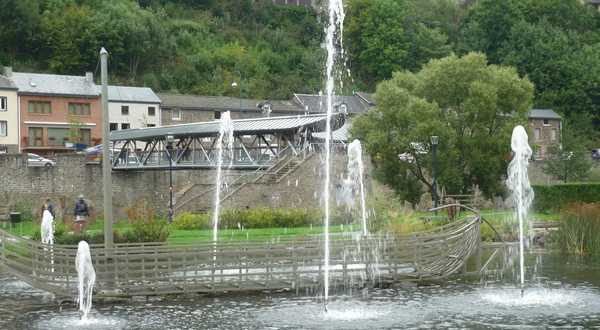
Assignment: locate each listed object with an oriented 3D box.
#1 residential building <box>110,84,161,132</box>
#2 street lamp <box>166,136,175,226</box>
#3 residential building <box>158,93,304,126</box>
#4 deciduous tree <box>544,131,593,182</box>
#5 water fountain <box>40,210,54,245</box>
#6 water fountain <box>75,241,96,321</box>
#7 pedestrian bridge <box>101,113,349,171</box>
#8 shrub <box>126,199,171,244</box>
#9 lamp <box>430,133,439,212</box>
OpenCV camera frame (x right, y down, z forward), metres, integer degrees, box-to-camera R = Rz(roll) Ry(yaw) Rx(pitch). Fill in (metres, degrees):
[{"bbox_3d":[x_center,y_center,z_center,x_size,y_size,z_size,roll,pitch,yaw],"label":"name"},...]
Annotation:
[{"bbox_3d":[-20.312,-4.009,105.381,7.800,9.000,6.500,-1,0,-44],"label":"residential building"},{"bbox_3d":[-6.533,0.738,48.200,0.430,4.580,0.430,-1,0,0],"label":"street lamp"},{"bbox_3d":[-9.614,-3.916,115.570,22.290,8.500,6.500,-1,0,-44],"label":"residential building"},{"bbox_3d":[20.204,0.059,72.000,3.600,5.150,3.500,-1,0,0],"label":"deciduous tree"},{"bbox_3d":[-7.666,2.464,29.000,0.450,2.050,0.450,-1,0,0],"label":"water fountain"},{"bbox_3d":[-4.793,2.606,21.300,0.500,1.770,0.500,-1,0,0],"label":"water fountain"},{"bbox_3d":[-6.934,-1.288,74.473,3.300,3.500,31.400,-1,0,-35],"label":"pedestrian bridge"},{"bbox_3d":[-6.039,2.186,38.000,1.900,1.750,1.700,-1,0,0],"label":"shrub"},{"bbox_3d":[7.834,0.555,55.200,0.450,4.600,0.450,-1,0,0],"label":"lamp"}]

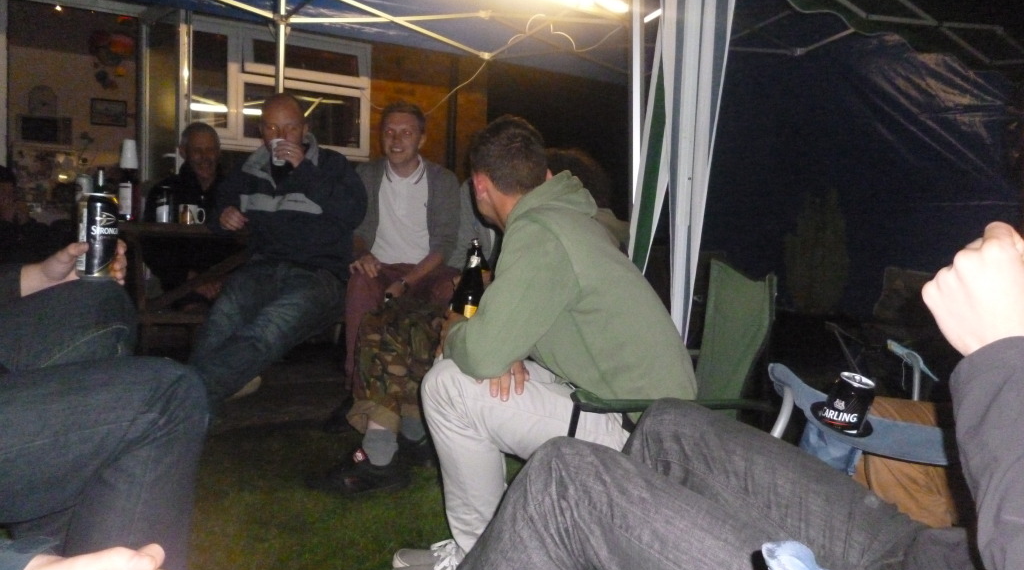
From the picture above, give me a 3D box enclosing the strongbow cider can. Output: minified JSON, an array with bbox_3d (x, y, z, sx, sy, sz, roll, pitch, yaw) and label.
[{"bbox_3d":[-0.715,-0.086,1.430,0.066,0.150,0.066,3,3,0],"label":"strongbow cider can"}]

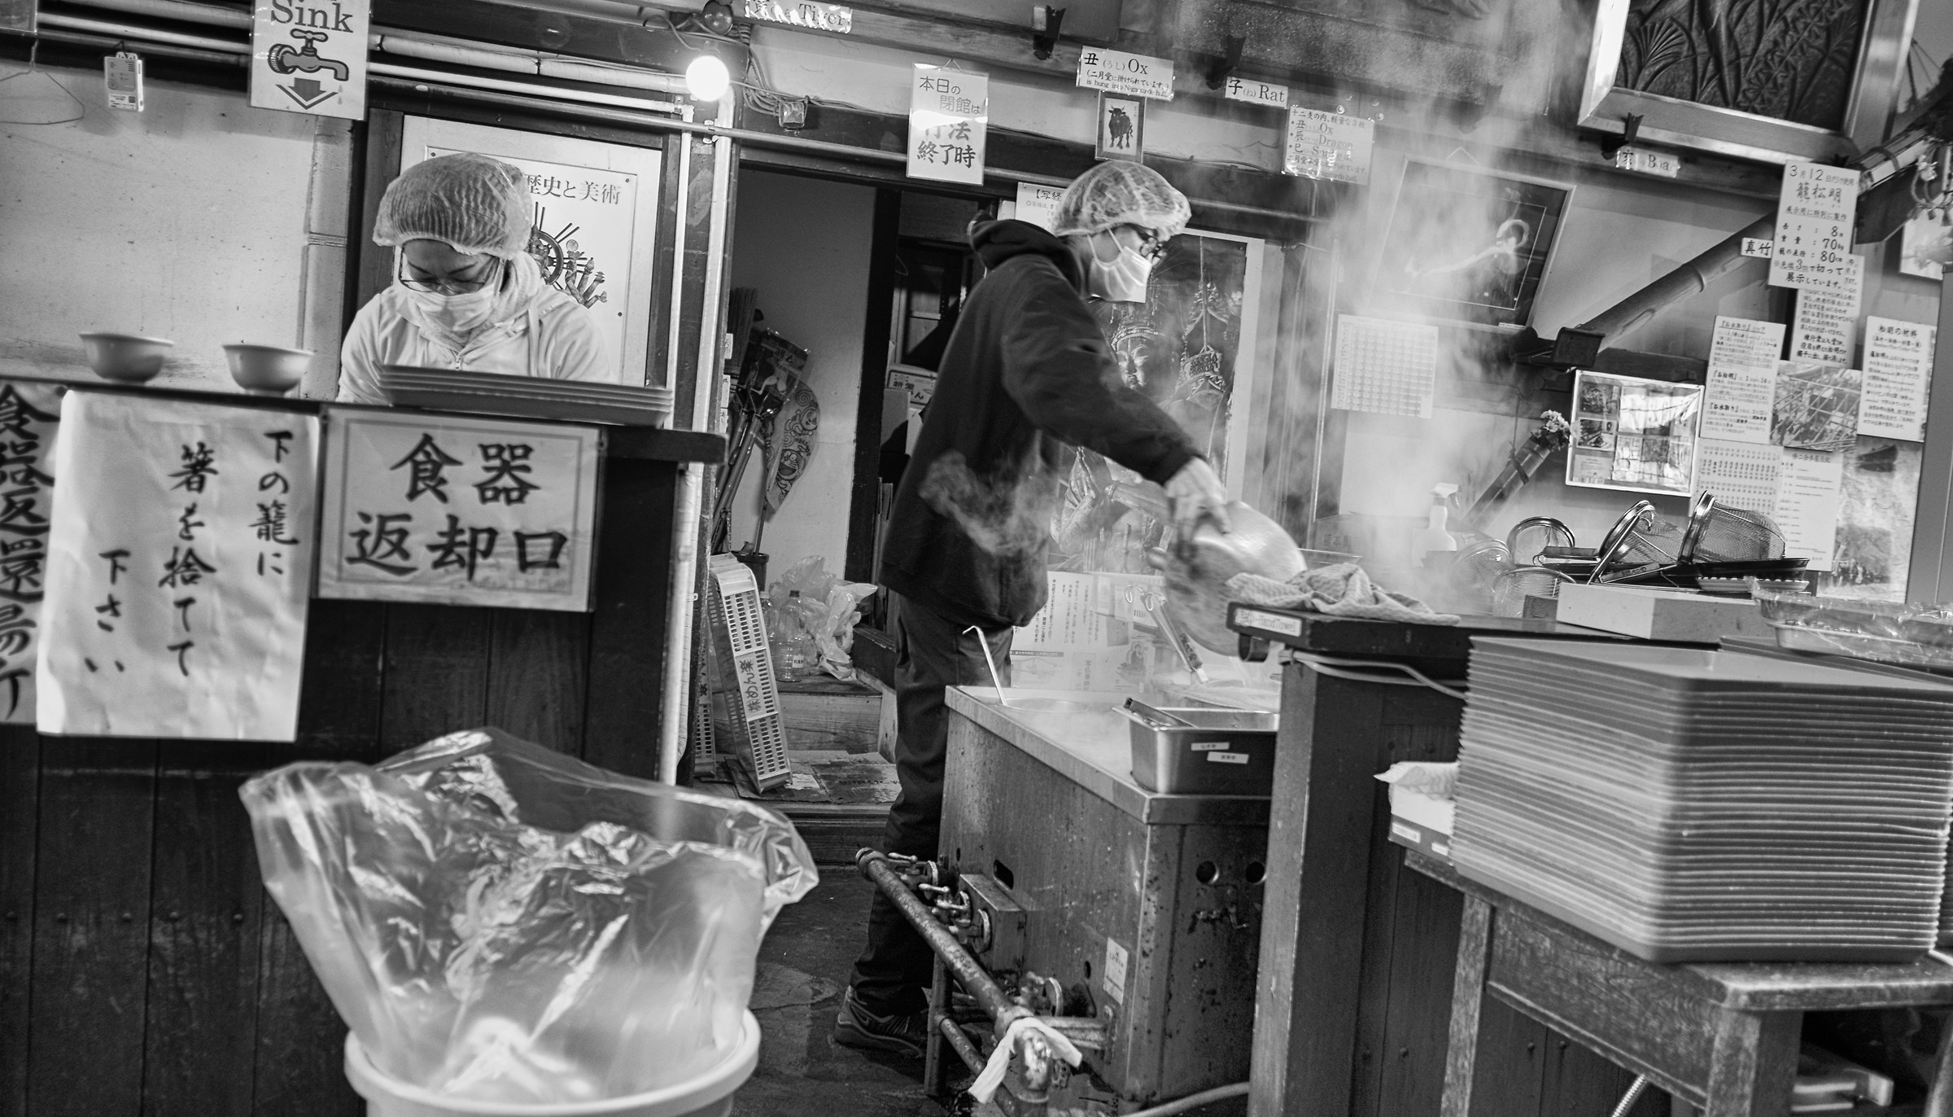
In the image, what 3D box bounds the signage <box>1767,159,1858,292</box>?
[{"bbox_3d":[2.802,-1.103,4.886,0.305,0.410,0.010,4,3,-17],"label":"signage"}]

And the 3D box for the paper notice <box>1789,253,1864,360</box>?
[{"bbox_3d":[2.936,-0.856,5.046,0.270,0.367,0.010,4,3,-17],"label":"paper notice"}]

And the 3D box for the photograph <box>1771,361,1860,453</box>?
[{"bbox_3d":[2.682,-0.483,4.685,0.340,0.262,0.006,4,3,-15],"label":"photograph"}]

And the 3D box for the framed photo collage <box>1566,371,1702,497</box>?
[{"bbox_3d":[2.029,-0.380,4.506,0.462,0.350,0.025,4,3,-15],"label":"framed photo collage"}]

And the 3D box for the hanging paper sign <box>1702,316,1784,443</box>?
[{"bbox_3d":[2.622,-0.607,5.000,0.293,0.410,0.010,4,3,-17],"label":"hanging paper sign"}]

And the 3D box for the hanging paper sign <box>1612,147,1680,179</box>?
[{"bbox_3d":[2.021,-1.185,4.406,0.228,0.060,0.010,4,3,-15],"label":"hanging paper sign"}]

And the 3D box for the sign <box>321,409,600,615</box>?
[{"bbox_3d":[-0.619,-0.057,1.767,0.316,0.227,0.010,4,3,-17],"label":"sign"}]

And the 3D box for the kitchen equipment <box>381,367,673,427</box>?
[{"bbox_3d":[-0.590,-0.206,1.933,0.339,0.050,0.300,4,3,-17],"label":"kitchen equipment"}]

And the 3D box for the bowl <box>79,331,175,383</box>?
[{"bbox_3d":[-1.229,-0.288,2.120,0.120,0.068,0.120,4,3,-15],"label":"bowl"}]

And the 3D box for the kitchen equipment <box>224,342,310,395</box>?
[{"bbox_3d":[-0.853,-0.226,1.760,0.097,0.056,0.097,4,3,-17],"label":"kitchen equipment"}]

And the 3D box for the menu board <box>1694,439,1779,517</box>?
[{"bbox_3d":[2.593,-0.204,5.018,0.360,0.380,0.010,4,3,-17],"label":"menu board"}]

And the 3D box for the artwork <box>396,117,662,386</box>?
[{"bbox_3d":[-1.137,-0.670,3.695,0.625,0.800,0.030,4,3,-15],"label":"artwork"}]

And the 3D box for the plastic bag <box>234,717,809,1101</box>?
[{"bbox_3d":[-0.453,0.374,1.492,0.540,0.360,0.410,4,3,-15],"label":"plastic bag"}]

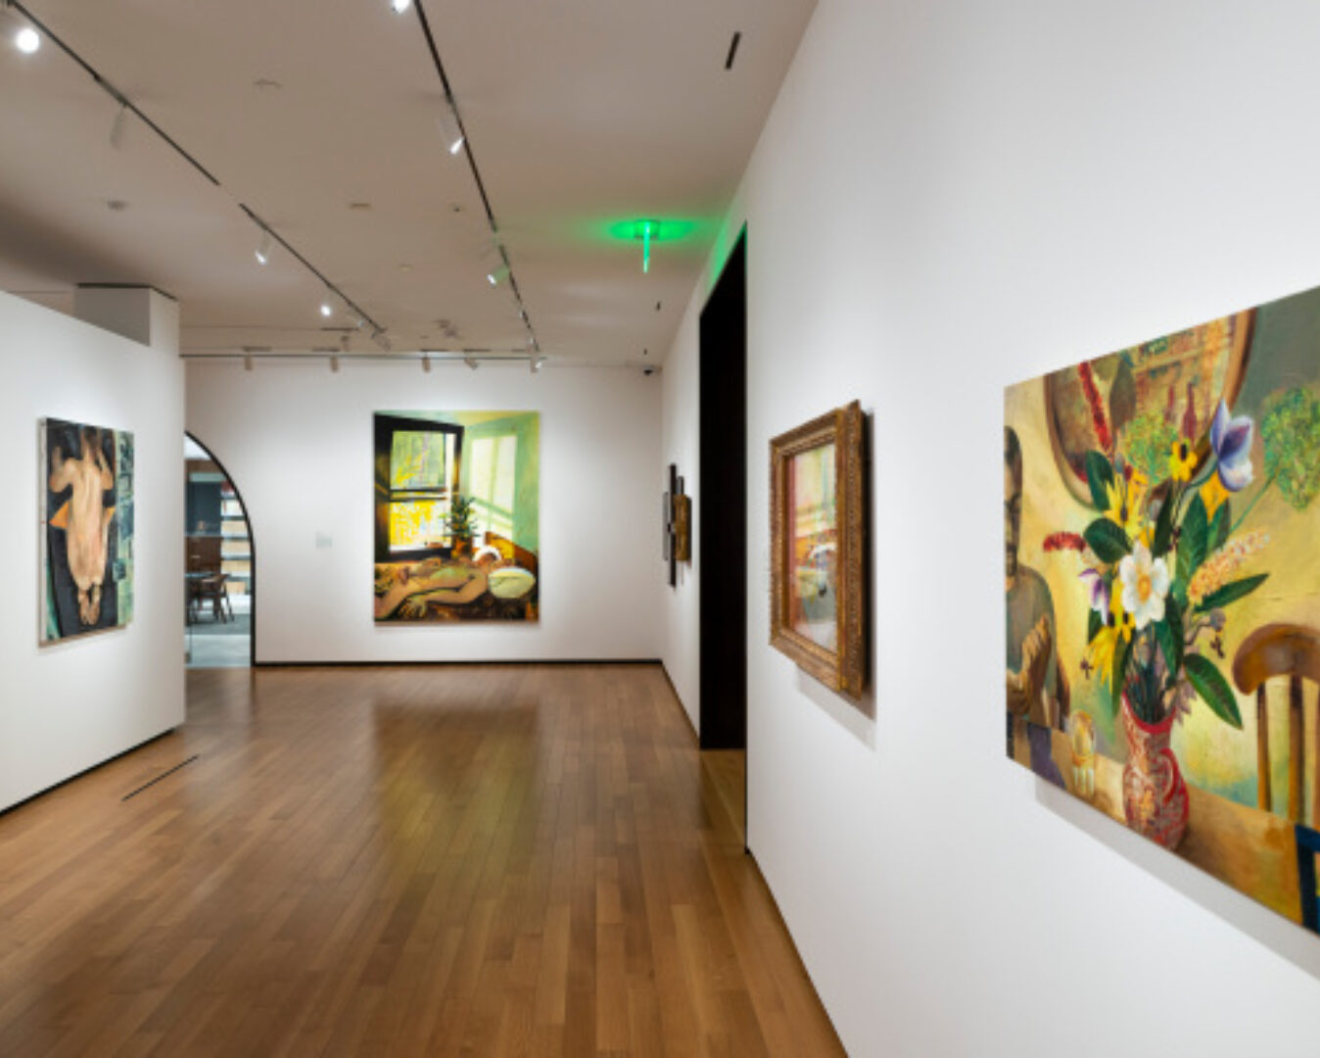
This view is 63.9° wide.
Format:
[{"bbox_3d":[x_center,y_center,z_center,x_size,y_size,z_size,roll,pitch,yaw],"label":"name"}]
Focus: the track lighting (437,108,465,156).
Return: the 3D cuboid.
[{"bbox_3d":[-0.818,-1.553,4.134,0.116,0.156,0.075,0,0,18],"label":"track lighting"}]

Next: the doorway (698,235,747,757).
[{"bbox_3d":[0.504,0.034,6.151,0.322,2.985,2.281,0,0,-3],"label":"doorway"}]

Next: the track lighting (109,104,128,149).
[{"bbox_3d":[-2.162,-1.611,4.227,0.070,0.151,0.111,0,1,-40],"label":"track lighting"}]

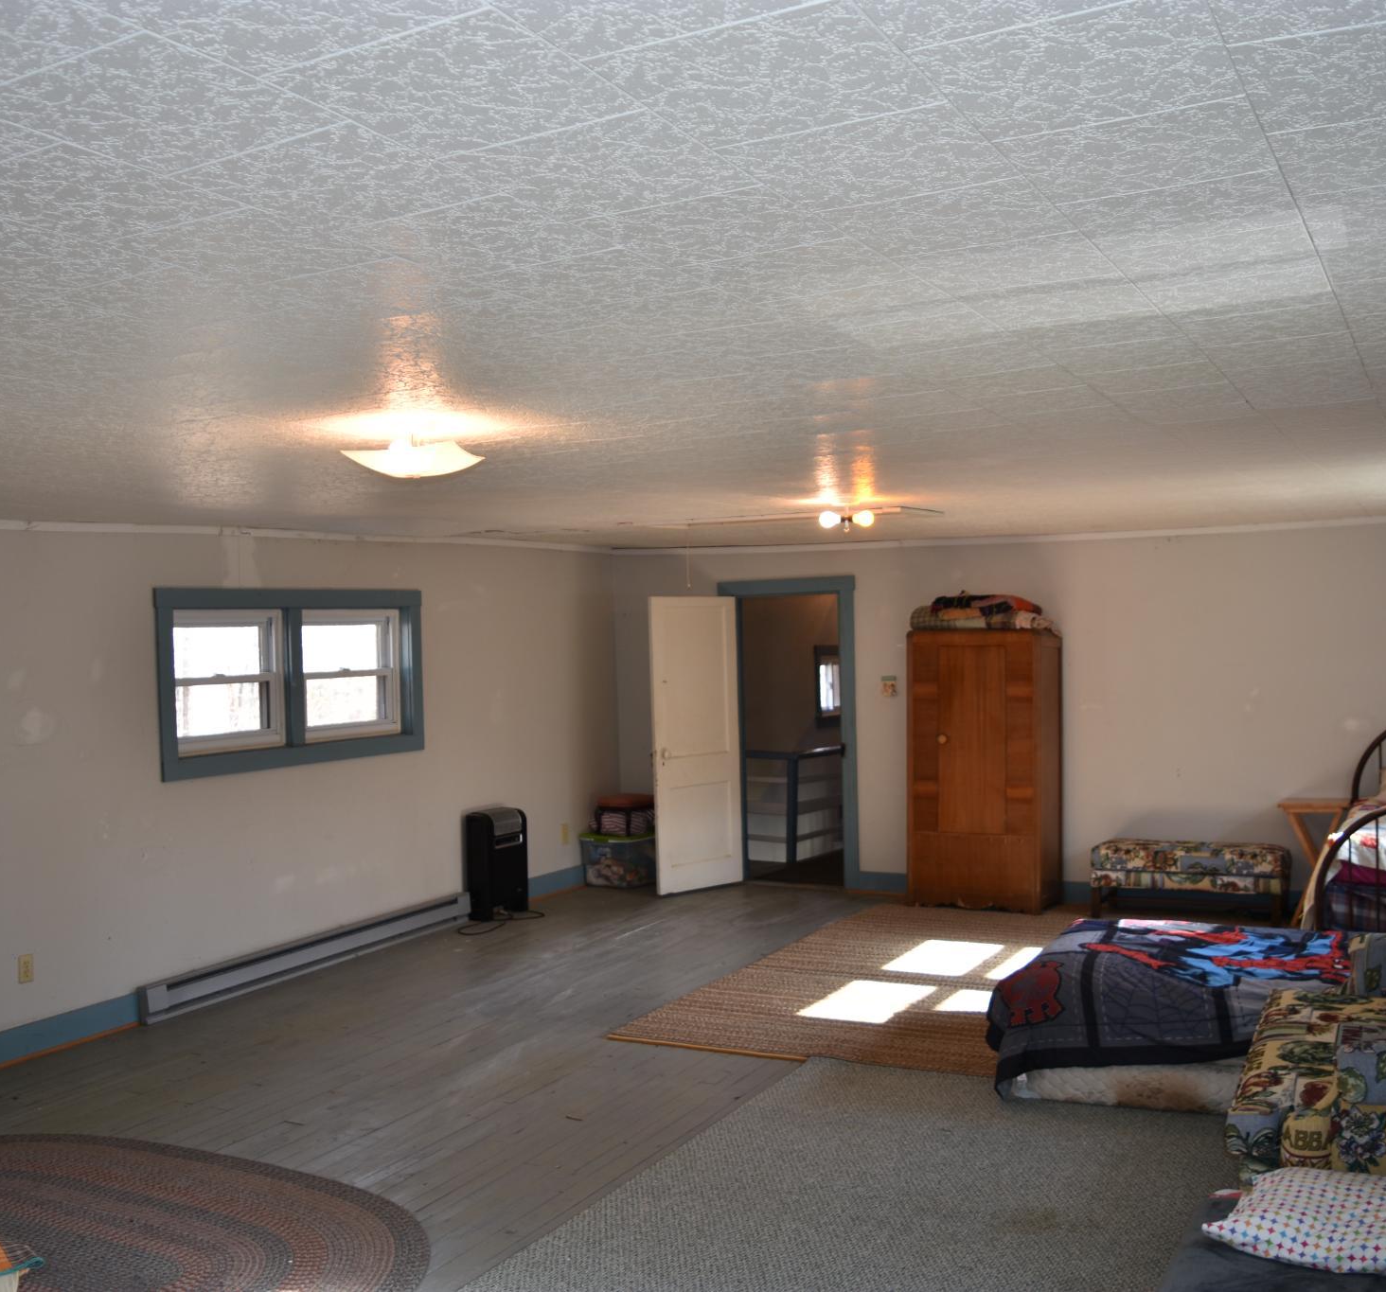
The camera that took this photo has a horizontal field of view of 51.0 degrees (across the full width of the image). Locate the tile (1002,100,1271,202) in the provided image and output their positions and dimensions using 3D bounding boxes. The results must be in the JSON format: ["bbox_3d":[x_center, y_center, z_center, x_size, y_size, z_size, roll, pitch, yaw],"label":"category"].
[{"bbox_3d":[0.585,-0.648,1.897,0.305,0.016,0.305,-1,0,28],"label":"tile"}]

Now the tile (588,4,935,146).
[{"bbox_3d":[0.087,-0.628,1.602,0.303,0.020,0.303,-1,0,28],"label":"tile"}]

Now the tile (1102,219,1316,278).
[{"bbox_3d":[0.872,-0.654,2.426,0.305,0.016,0.305,-1,0,28],"label":"tile"}]

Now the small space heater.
[{"bbox_3d":[-1.258,1.389,9.349,0.180,0.690,0.340,-1,1,28],"label":"small space heater"}]

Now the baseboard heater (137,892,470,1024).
[{"bbox_3d":[-1.994,1.669,7.901,0.075,0.185,2.500,-1,1,28],"label":"baseboard heater"}]

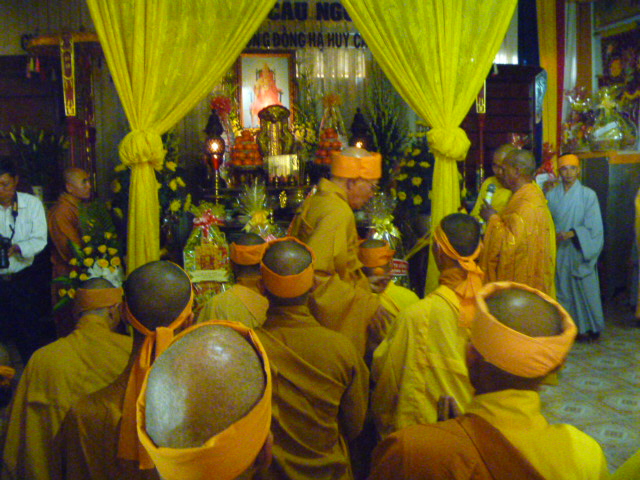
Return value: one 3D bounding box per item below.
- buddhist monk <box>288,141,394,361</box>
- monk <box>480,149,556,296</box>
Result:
[{"bbox_3d":[0.106,0.397,2.884,0.450,1.600,0.500,-2,6,-9],"label":"buddhist monk"},{"bbox_3d":[1.308,0.216,4.285,0.430,1.630,0.500,0,6,12],"label":"monk"}]

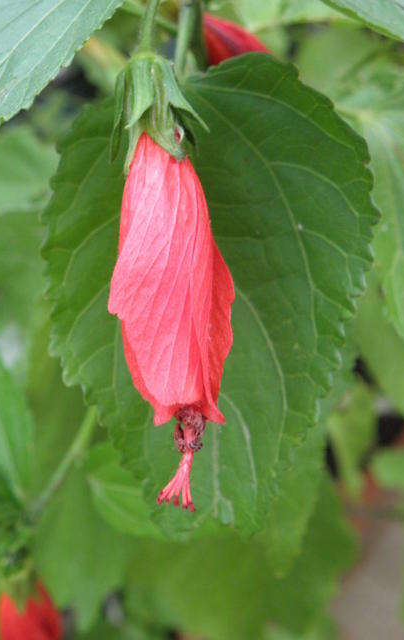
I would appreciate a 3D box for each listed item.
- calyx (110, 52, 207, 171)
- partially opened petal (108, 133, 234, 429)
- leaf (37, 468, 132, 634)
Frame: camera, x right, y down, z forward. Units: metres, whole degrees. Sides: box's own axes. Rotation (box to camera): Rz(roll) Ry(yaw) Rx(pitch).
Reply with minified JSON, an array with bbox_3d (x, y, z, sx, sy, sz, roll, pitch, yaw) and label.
[{"bbox_3d":[-0.010,-0.046,0.207,0.021,0.026,0.020,-4,7,0],"label":"calyx"},{"bbox_3d":[-0.007,-0.009,0.207,0.027,0.065,0.025,-6,7,0],"label":"partially opened petal"},{"bbox_3d":[-0.049,0.095,0.390,0.041,0.070,0.013,1,7,-3],"label":"leaf"}]

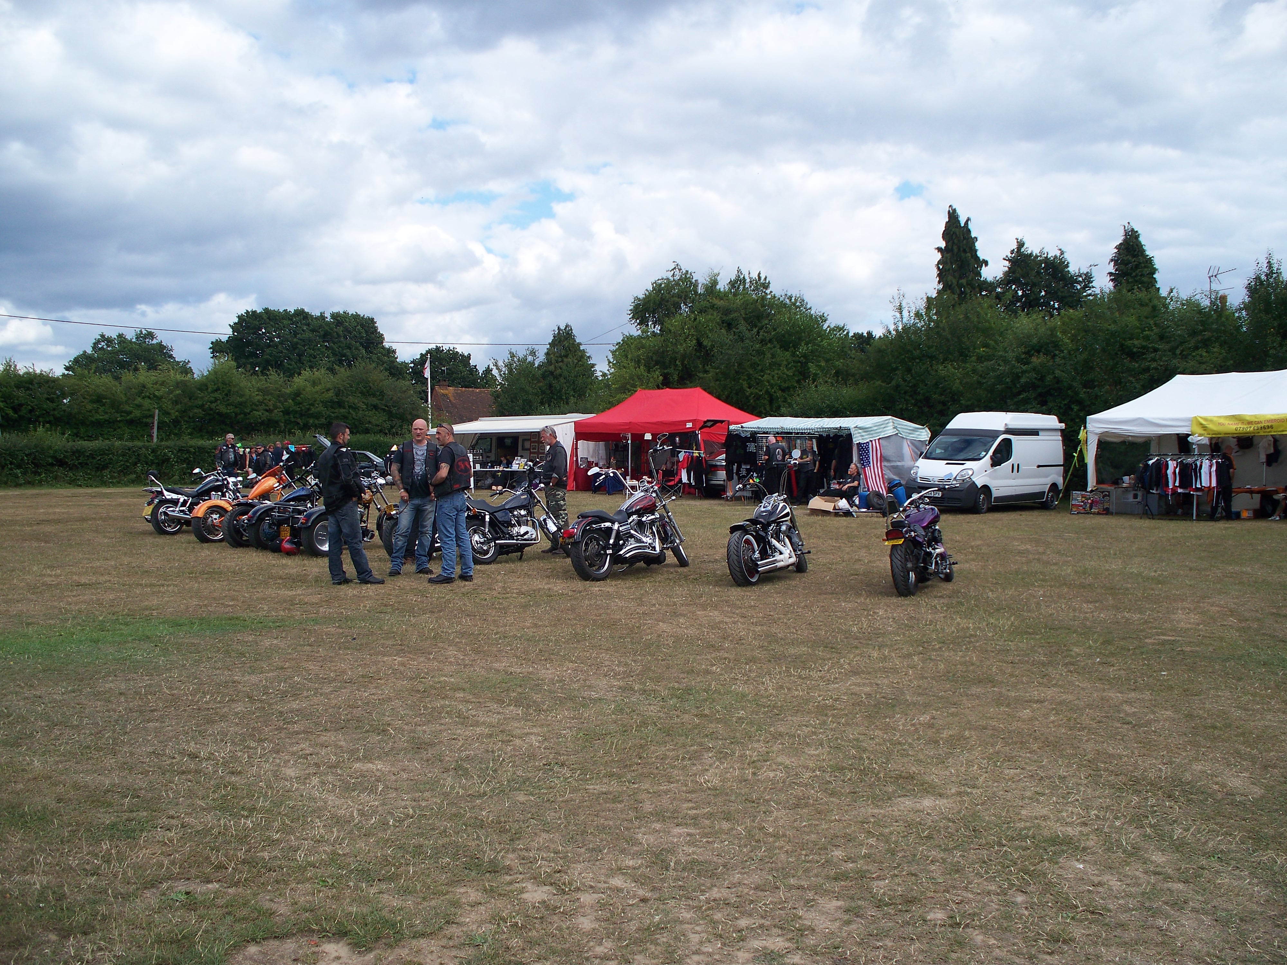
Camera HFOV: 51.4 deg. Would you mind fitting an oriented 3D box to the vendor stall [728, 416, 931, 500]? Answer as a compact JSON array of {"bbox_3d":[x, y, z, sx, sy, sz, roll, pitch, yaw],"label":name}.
[{"bbox_3d":[5.200,-0.602,37.597,3.200,2.400,4.400,-1,2,-41],"label":"vendor stall"}]

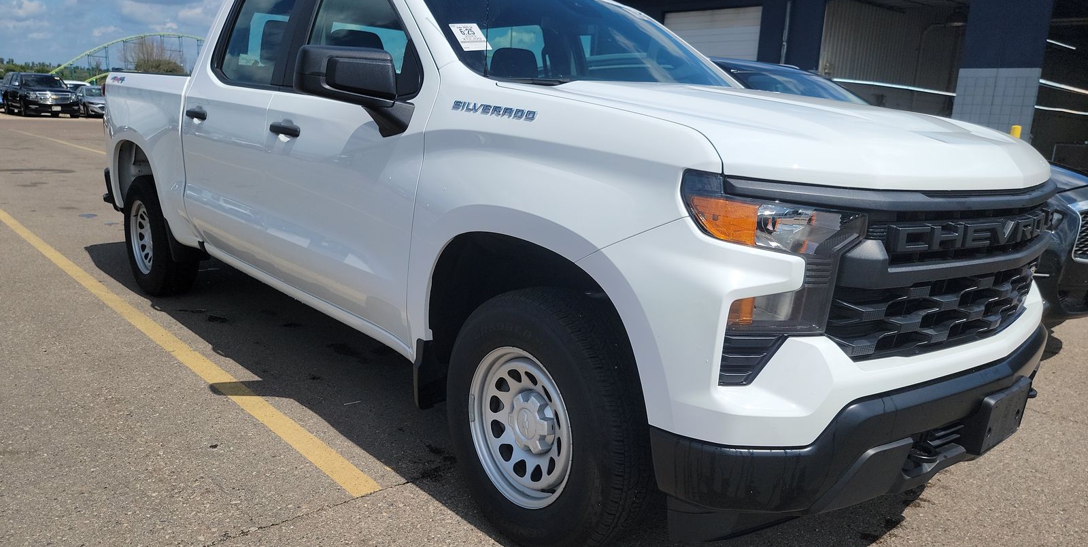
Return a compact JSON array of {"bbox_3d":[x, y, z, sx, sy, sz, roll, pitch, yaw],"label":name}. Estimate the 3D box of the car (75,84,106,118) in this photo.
[{"bbox_3d":[-21.401,-8.243,36.173,1.850,1.460,4.850,-9,16,-43],"label":"car"}]

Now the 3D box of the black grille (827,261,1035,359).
[{"bbox_3d":[1.228,0.076,2.162,1.420,0.230,0.180,-8,16,-42],"label":"black grille"}]

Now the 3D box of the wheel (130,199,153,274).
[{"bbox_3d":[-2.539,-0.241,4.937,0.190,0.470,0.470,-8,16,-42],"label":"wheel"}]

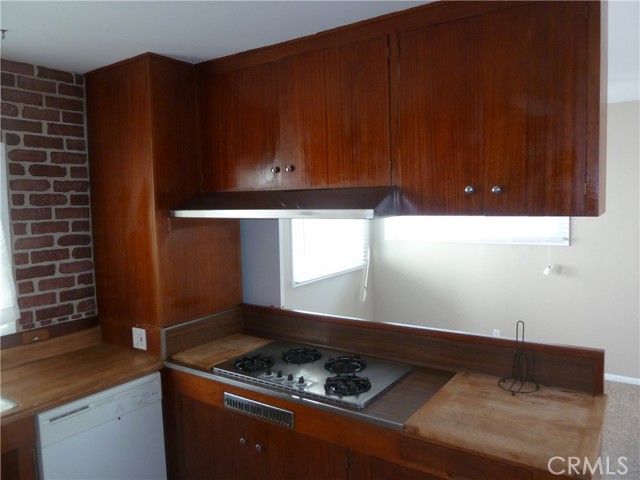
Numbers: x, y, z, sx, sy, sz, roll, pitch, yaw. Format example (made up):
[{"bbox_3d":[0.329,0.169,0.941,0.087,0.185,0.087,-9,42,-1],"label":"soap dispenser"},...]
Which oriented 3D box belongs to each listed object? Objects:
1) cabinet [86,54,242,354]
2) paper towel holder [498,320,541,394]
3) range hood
[{"bbox_3d":[-0.927,-0.197,2.828,0.591,1.575,0.629,1,5,33],"label":"cabinet"},{"bbox_3d":[0.869,0.498,2.016,0.169,0.293,0.169,1,5,33],"label":"paper towel holder"},{"bbox_3d":[-0.154,-0.183,2.361,1.213,0.135,0.515,1,5,33],"label":"range hood"}]

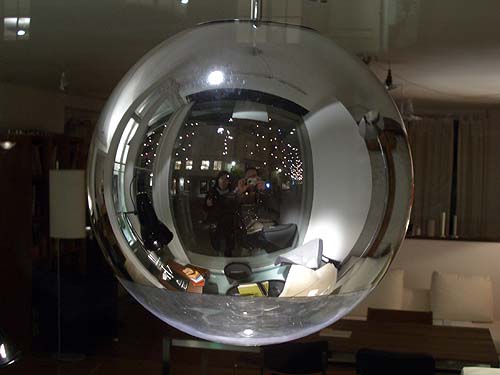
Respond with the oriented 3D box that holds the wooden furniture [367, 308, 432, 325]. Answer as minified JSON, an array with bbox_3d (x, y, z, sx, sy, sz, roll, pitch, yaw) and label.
[{"bbox_3d":[0.950,1.234,4.572,0.440,0.800,0.490,0,1,17],"label":"wooden furniture"}]

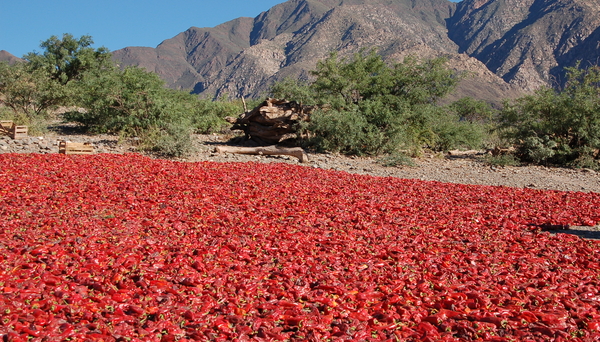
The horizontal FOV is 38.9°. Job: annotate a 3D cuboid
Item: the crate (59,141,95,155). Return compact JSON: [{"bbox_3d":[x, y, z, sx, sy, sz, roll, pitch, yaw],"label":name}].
[{"bbox_3d":[-3.890,-0.381,14.750,0.500,0.250,0.300,-4,6,-37],"label":"crate"}]

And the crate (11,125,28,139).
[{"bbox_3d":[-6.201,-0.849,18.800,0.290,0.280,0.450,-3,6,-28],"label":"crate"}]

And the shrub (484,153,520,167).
[{"bbox_3d":[3.508,-0.199,14.700,0.560,0.220,0.480,0,5,0],"label":"shrub"}]

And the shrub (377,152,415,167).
[{"bbox_3d":[1.598,-0.192,14.200,0.620,0.210,0.500,0,5,0],"label":"shrub"}]

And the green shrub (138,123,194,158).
[{"bbox_3d":[-2.407,-0.541,15.300,0.920,0.600,0.800,0,5,0],"label":"green shrub"}]

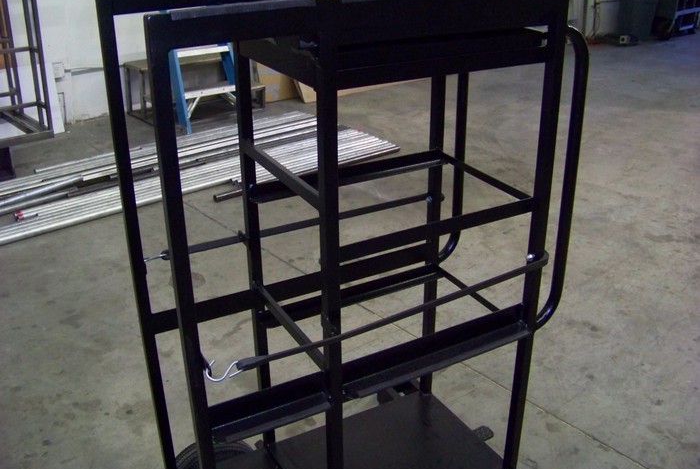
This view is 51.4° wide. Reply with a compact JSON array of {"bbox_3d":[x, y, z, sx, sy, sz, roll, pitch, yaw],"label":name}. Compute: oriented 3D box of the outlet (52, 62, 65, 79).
[{"bbox_3d":[-2.336,-1.308,5.820,0.096,0.110,0.050,-19,30,-35],"label":"outlet"}]

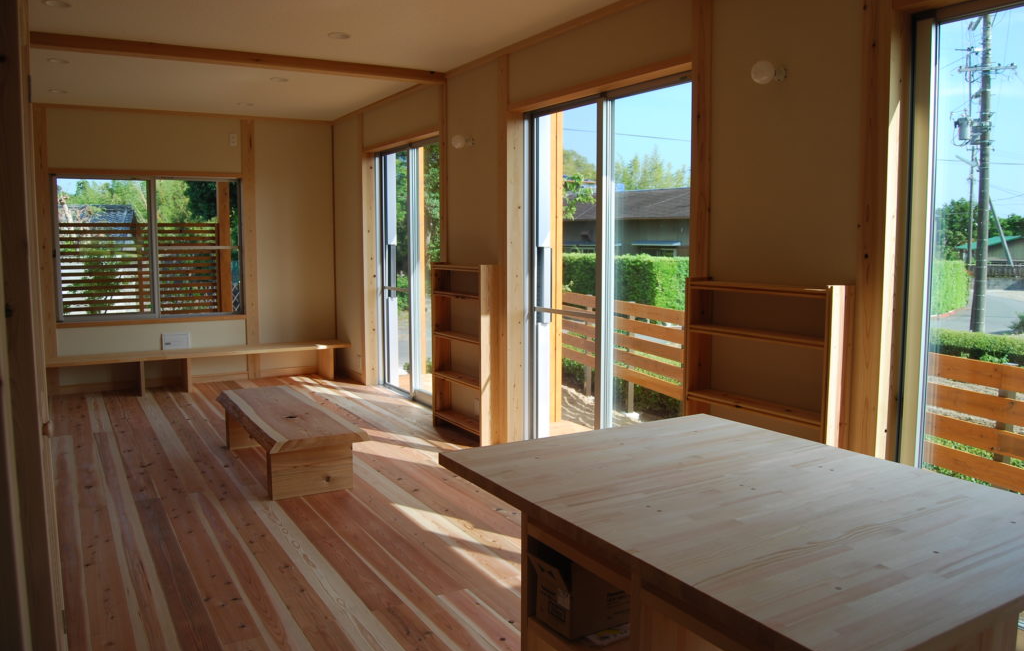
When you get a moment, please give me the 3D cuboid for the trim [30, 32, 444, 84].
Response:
[{"bbox_3d":[-1.669,-1.723,5.063,2.618,0.079,0.120,-4,7,-29],"label":"trim"}]

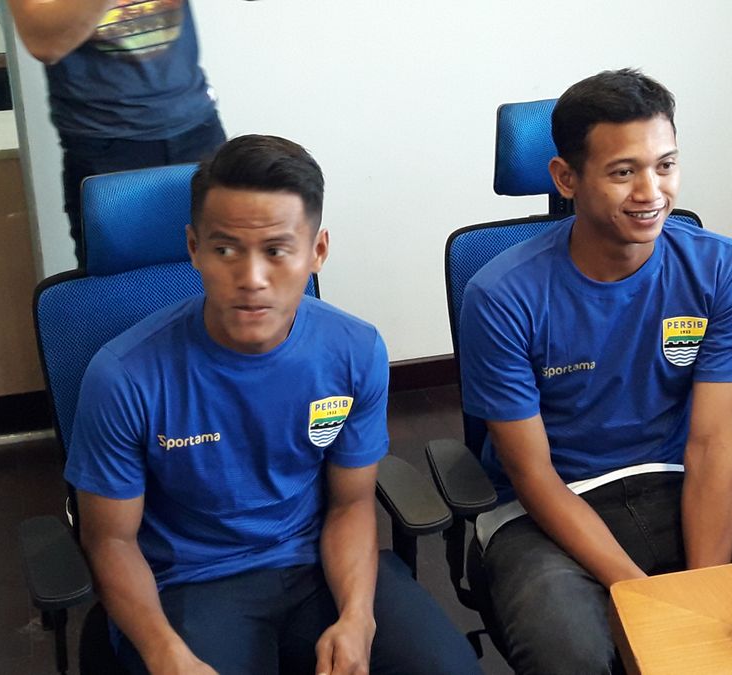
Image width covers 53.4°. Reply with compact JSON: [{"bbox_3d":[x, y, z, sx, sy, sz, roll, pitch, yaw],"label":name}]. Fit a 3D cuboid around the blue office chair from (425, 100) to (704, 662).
[{"bbox_3d":[0.433,0.230,1.277,0.670,1.240,0.670,-3,17,-5],"label":"blue office chair"}]

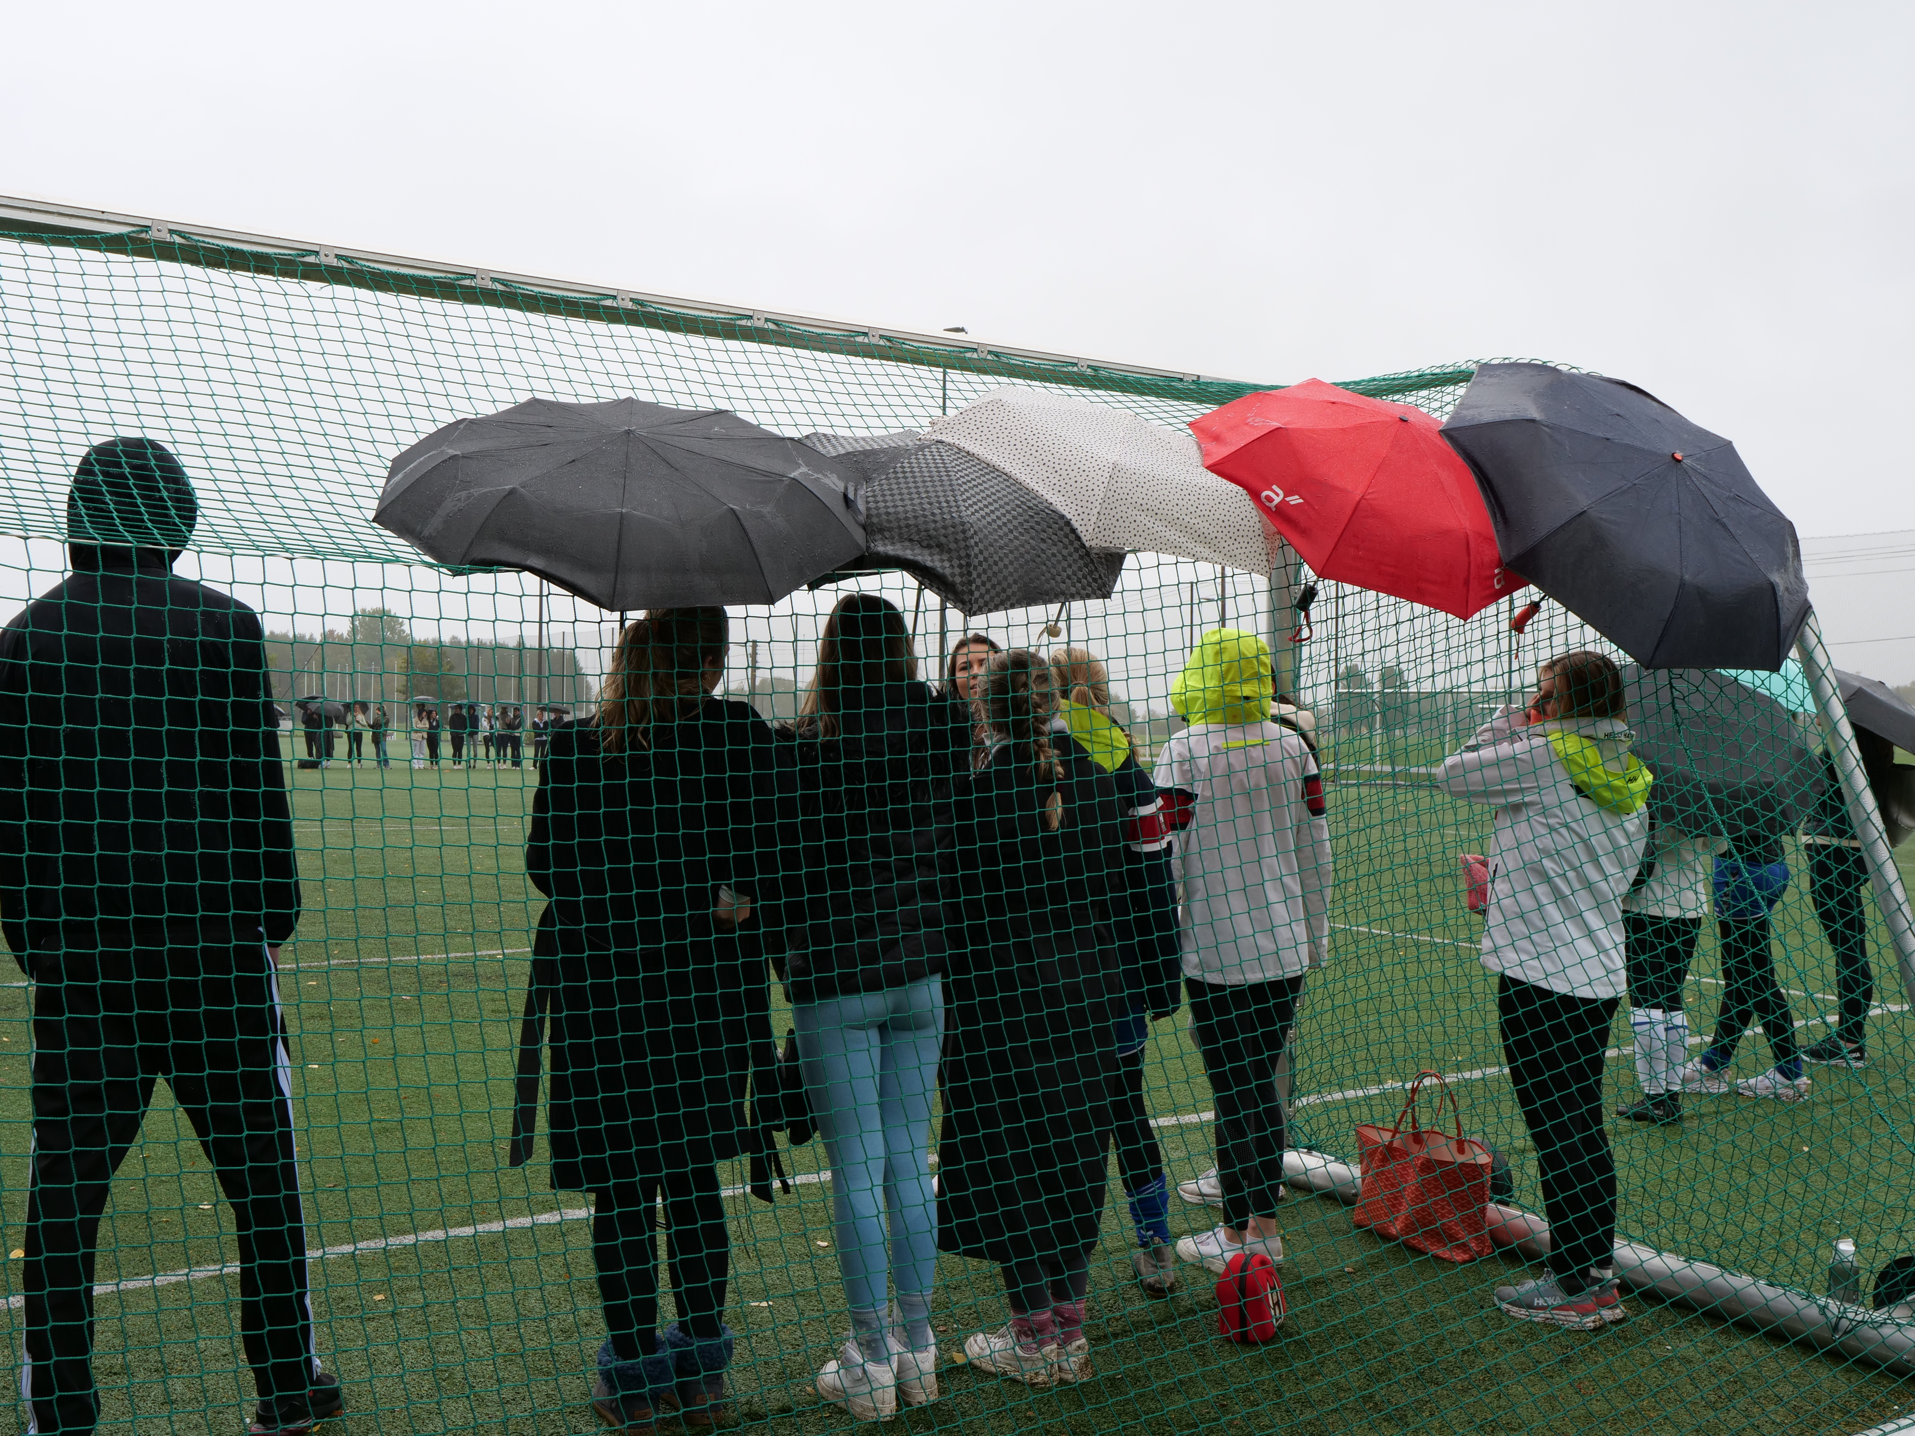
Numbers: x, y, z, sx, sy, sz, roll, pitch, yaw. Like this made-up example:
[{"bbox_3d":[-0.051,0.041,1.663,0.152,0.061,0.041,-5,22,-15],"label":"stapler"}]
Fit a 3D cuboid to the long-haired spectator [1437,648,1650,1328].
[{"bbox_3d":[1.489,0.669,4.436,0.480,1.660,0.460,1,0,35],"label":"long-haired spectator"}]

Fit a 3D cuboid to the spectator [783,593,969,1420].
[{"bbox_3d":[-0.165,0.613,3.857,0.470,1.740,0.360,0,0,-34],"label":"spectator"}]

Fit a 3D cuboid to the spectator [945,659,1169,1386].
[{"bbox_3d":[0.182,0.666,4.062,0.460,1.640,0.400,0,0,-40],"label":"spectator"}]

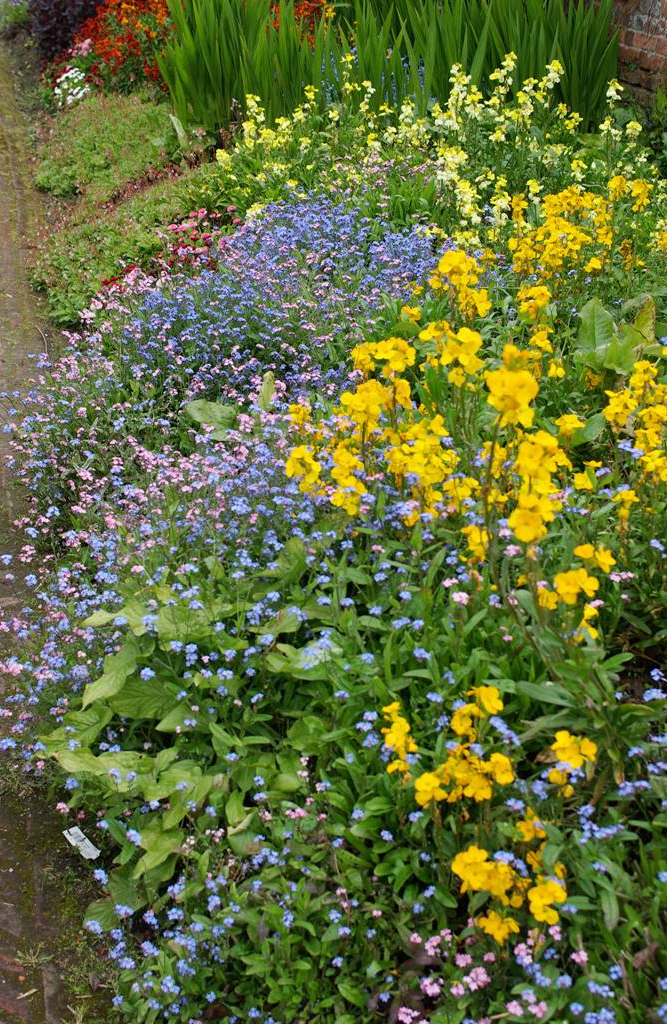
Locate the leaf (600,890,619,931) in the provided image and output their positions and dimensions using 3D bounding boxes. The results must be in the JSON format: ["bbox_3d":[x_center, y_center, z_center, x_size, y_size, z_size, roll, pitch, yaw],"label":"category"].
[{"bbox_3d":[0.336,0.483,1.800,0.020,0.015,0.053,-9,53,1],"label":"leaf"}]

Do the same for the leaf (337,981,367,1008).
[{"bbox_3d":[0.022,0.547,1.680,0.021,0.012,0.042,-33,56,-26],"label":"leaf"}]

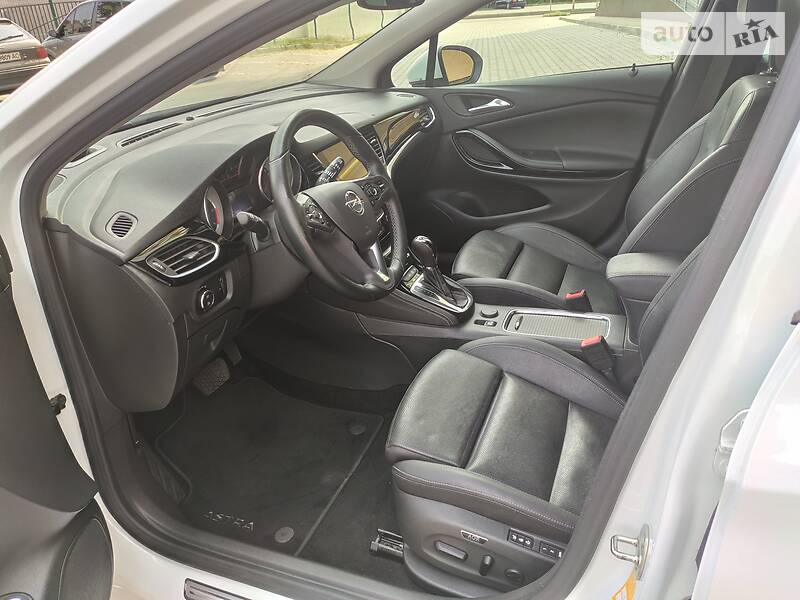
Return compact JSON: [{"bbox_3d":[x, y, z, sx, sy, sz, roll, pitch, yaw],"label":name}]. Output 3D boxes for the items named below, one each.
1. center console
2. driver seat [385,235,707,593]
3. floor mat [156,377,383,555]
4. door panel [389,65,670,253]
[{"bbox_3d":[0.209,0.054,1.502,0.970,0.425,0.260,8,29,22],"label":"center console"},{"bbox_3d":[0.403,0.070,0.975,0.880,0.910,0.540,8,29,22],"label":"driver seat"},{"bbox_3d":[-0.349,0.381,1.494,0.510,0.035,0.490,8,29,22],"label":"floor mat"},{"bbox_3d":[0.364,-0.411,2.027,0.930,0.700,0.140,8,29,22],"label":"door panel"}]

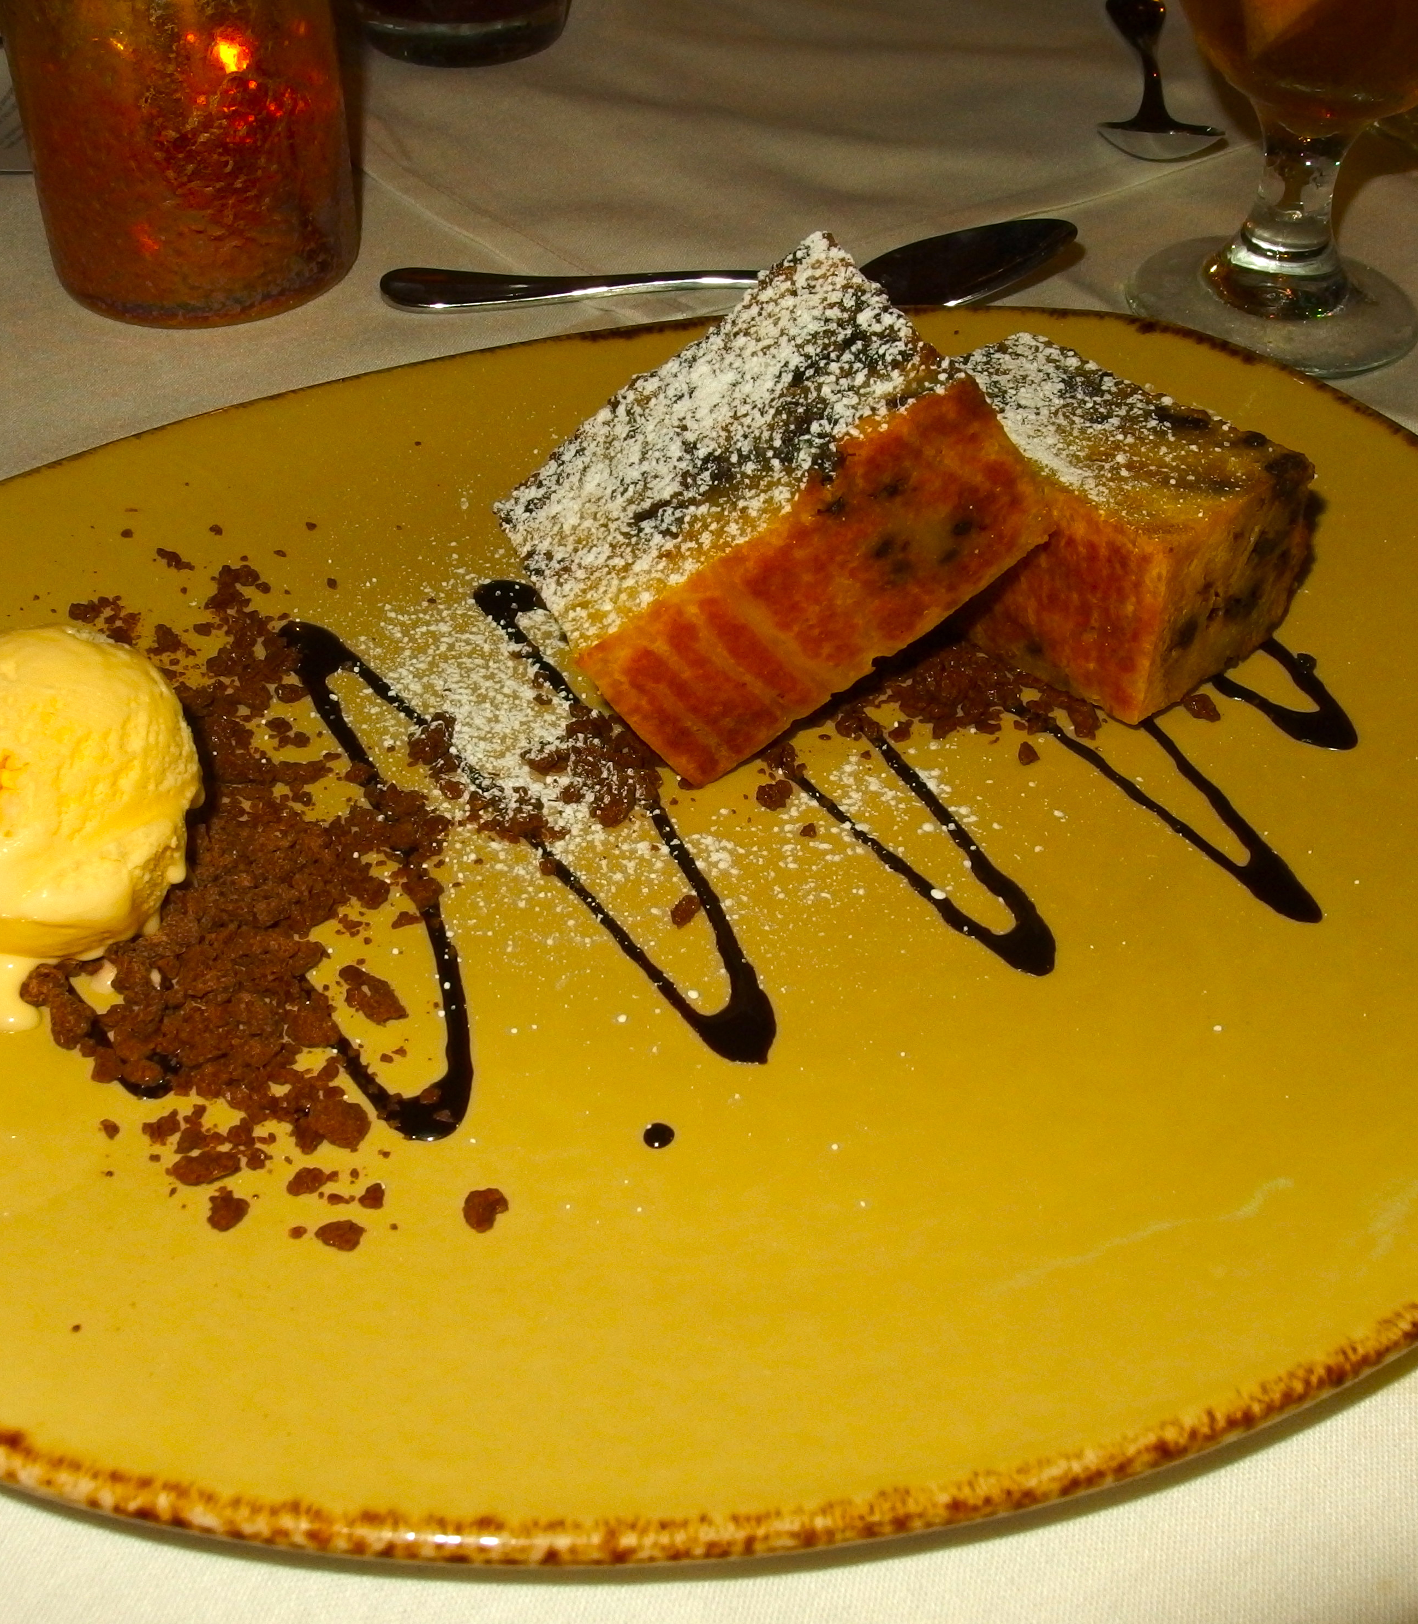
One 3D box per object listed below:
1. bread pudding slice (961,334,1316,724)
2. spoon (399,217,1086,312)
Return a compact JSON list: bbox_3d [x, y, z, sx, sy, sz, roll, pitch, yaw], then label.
[{"bbox_3d":[0.072,-0.057,0.342,0.041,0.040,0.066,-33,54,-29],"label":"bread pudding slice"},{"bbox_3d":[0.004,-0.128,0.414,0.165,0.024,0.041,-1,42,-2],"label":"spoon"}]

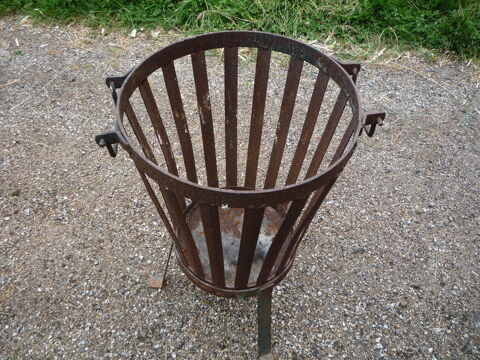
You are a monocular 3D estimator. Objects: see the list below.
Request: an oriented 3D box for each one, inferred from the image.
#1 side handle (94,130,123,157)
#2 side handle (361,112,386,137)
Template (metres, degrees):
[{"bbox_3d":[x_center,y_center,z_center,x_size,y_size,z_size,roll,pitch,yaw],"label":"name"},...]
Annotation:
[{"bbox_3d":[-0.240,-0.067,0.763,0.043,0.049,0.023,-5,51,-6],"label":"side handle"},{"bbox_3d":[0.263,-0.109,0.817,0.043,0.049,0.023,-4,51,-6],"label":"side handle"}]

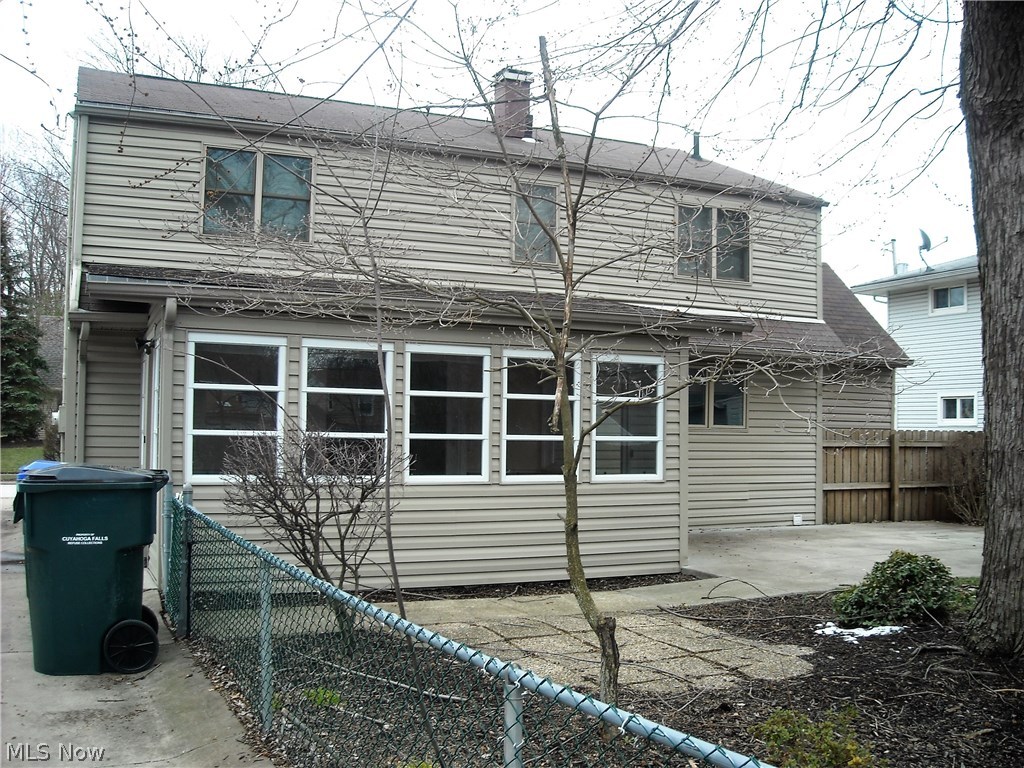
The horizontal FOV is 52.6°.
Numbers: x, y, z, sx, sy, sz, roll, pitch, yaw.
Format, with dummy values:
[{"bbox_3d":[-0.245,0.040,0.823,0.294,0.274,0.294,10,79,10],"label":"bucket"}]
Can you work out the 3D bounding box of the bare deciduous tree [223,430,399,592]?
[{"bbox_3d":[-1.246,0.989,6.500,1.130,1.400,1.050,2,-3,-25],"label":"bare deciduous tree"}]

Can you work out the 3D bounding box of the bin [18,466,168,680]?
[{"bbox_3d":[-2.399,1.043,5.920,0.800,1.120,0.700,2,-3,-25],"label":"bin"}]

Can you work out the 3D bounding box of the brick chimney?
[{"bbox_3d":[0.007,-4.017,14.800,0.460,0.980,0.460,2,-3,-25],"label":"brick chimney"}]

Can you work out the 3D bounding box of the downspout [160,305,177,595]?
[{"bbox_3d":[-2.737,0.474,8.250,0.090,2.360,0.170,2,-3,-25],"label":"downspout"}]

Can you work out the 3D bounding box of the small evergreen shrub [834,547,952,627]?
[{"bbox_3d":[2.697,1.421,7.300,0.850,0.520,0.780,2,-3,-25],"label":"small evergreen shrub"}]

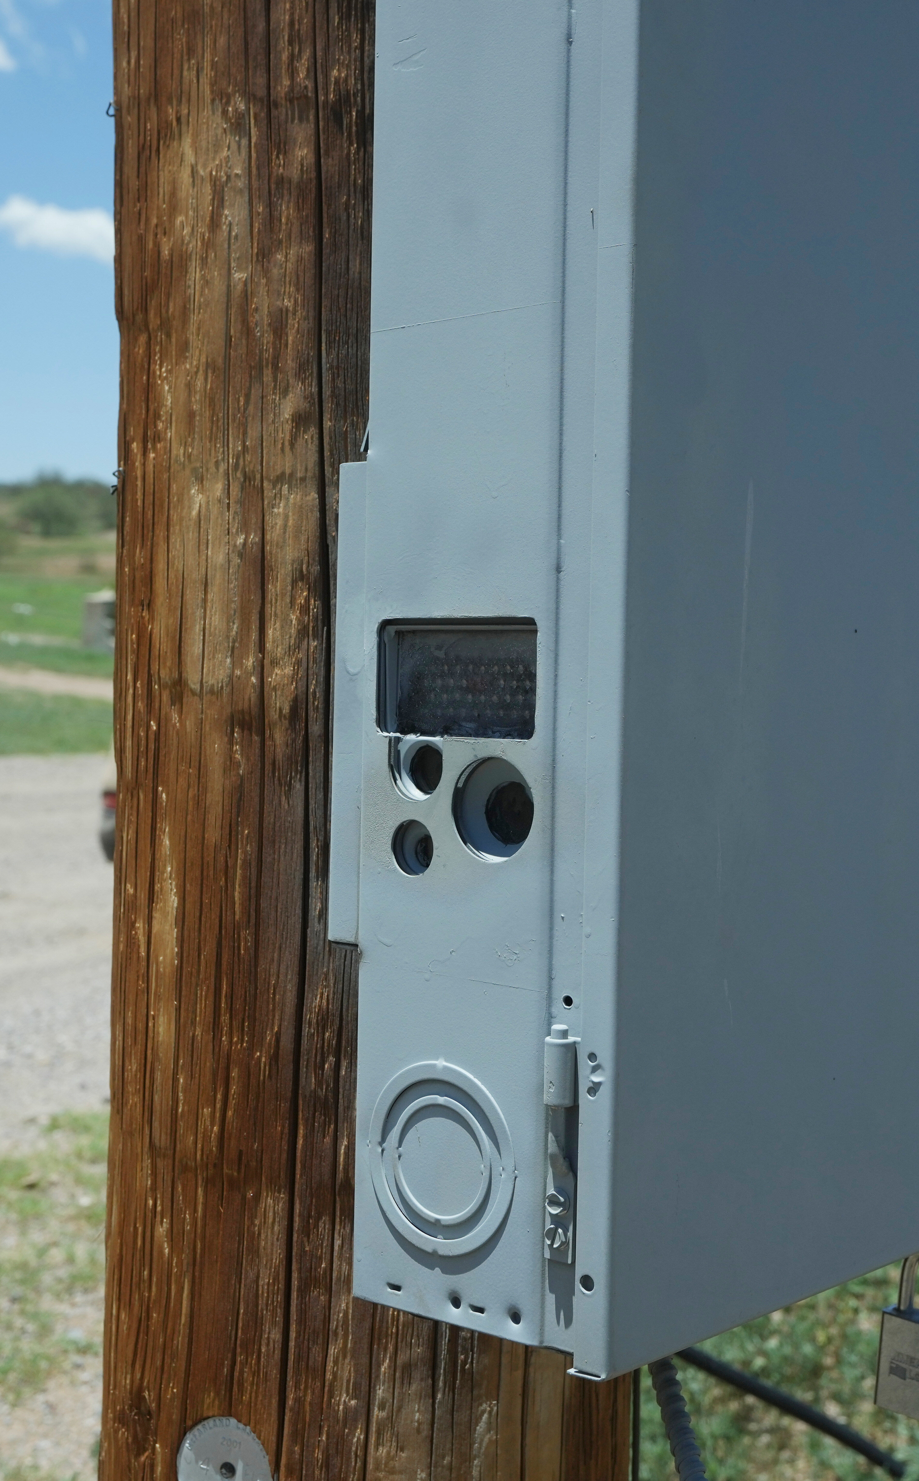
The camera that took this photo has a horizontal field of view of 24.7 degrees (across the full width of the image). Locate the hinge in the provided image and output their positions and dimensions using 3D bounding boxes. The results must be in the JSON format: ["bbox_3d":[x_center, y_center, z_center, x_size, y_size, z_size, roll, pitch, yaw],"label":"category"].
[{"bbox_3d":[0.038,0.152,0.787,0.013,0.088,0.011,2,2,40],"label":"hinge"}]

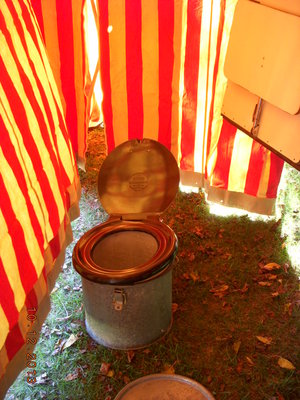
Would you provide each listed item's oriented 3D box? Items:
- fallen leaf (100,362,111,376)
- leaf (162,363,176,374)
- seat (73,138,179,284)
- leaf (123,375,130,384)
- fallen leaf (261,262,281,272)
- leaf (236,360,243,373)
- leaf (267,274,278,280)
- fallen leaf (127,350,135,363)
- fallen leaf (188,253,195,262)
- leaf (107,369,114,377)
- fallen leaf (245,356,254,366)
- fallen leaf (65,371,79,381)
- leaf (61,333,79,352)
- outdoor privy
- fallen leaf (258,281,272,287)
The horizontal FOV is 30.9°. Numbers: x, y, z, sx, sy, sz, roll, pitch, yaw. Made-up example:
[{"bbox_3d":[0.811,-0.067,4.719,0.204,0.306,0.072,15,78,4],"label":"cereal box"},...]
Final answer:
[{"bbox_3d":[-0.162,0.616,1.976,0.035,0.015,0.066,-2,26,-4],"label":"fallen leaf"},{"bbox_3d":[0.071,0.614,1.978,0.051,0.015,0.061,0,26,0],"label":"leaf"},{"bbox_3d":[-0.078,0.023,1.946,0.374,0.286,0.541,1,31,2],"label":"seat"},{"bbox_3d":[-0.083,0.638,1.930,0.025,0.015,0.045,-8,27,-15],"label":"leaf"},{"bbox_3d":[0.571,0.319,2.560,0.093,0.025,0.047,-4,26,-7],"label":"fallen leaf"},{"bbox_3d":[0.327,0.608,1.985,0.021,0.015,0.059,3,26,8],"label":"leaf"},{"bbox_3d":[0.563,0.357,2.495,0.056,0.015,0.045,-2,26,-3],"label":"leaf"},{"bbox_3d":[-0.068,0.546,1.893,0.025,0.013,0.052,1,31,3],"label":"fallen leaf"},{"bbox_3d":[0.182,0.252,2.380,0.031,0.013,0.057,-9,32,-14],"label":"fallen leaf"},{"bbox_3d":[-0.133,0.584,1.833,0.029,0.013,0.033,20,37,31],"label":"leaf"},{"bbox_3d":[0.344,0.556,1.871,0.020,0.013,0.040,-16,34,-23],"label":"fallen leaf"},{"bbox_3d":[-0.263,0.592,1.821,0.048,0.013,0.027,-18,35,-27],"label":"fallen leaf"},{"bbox_3d":[-0.309,0.552,2.102,0.042,0.020,0.098,12,29,23],"label":"leaf"},{"bbox_3d":[-0.083,0.165,2.117,0.395,0.700,0.483,4,26,9],"label":"outdoor privy"},{"bbox_3d":[0.473,0.343,2.224,0.054,0.013,0.029,6,32,10],"label":"fallen leaf"}]

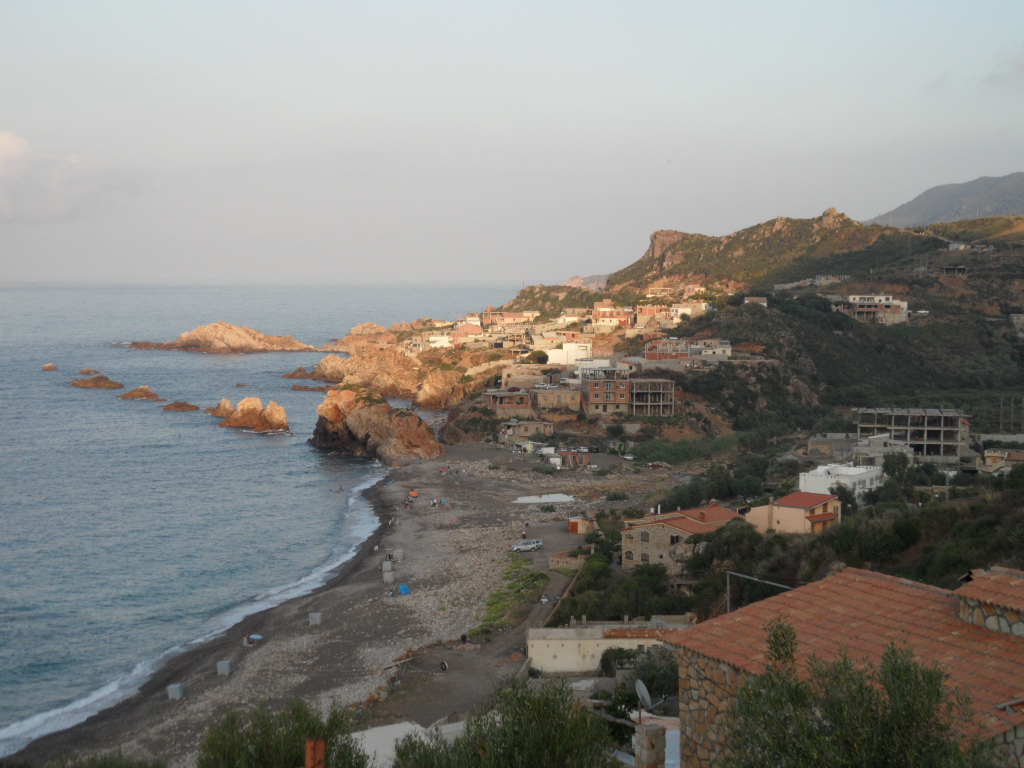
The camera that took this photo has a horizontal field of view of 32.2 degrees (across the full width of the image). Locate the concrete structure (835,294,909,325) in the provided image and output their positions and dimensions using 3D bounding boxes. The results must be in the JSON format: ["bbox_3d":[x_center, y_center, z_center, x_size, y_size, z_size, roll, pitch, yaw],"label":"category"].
[{"bbox_3d":[135.810,-28.240,670.500,26.000,10.800,12.000,1,3,9],"label":"concrete structure"}]

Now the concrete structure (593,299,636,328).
[{"bbox_3d":[39.890,-27.810,697.570,14.000,10.500,11.000,1,3,14],"label":"concrete structure"}]

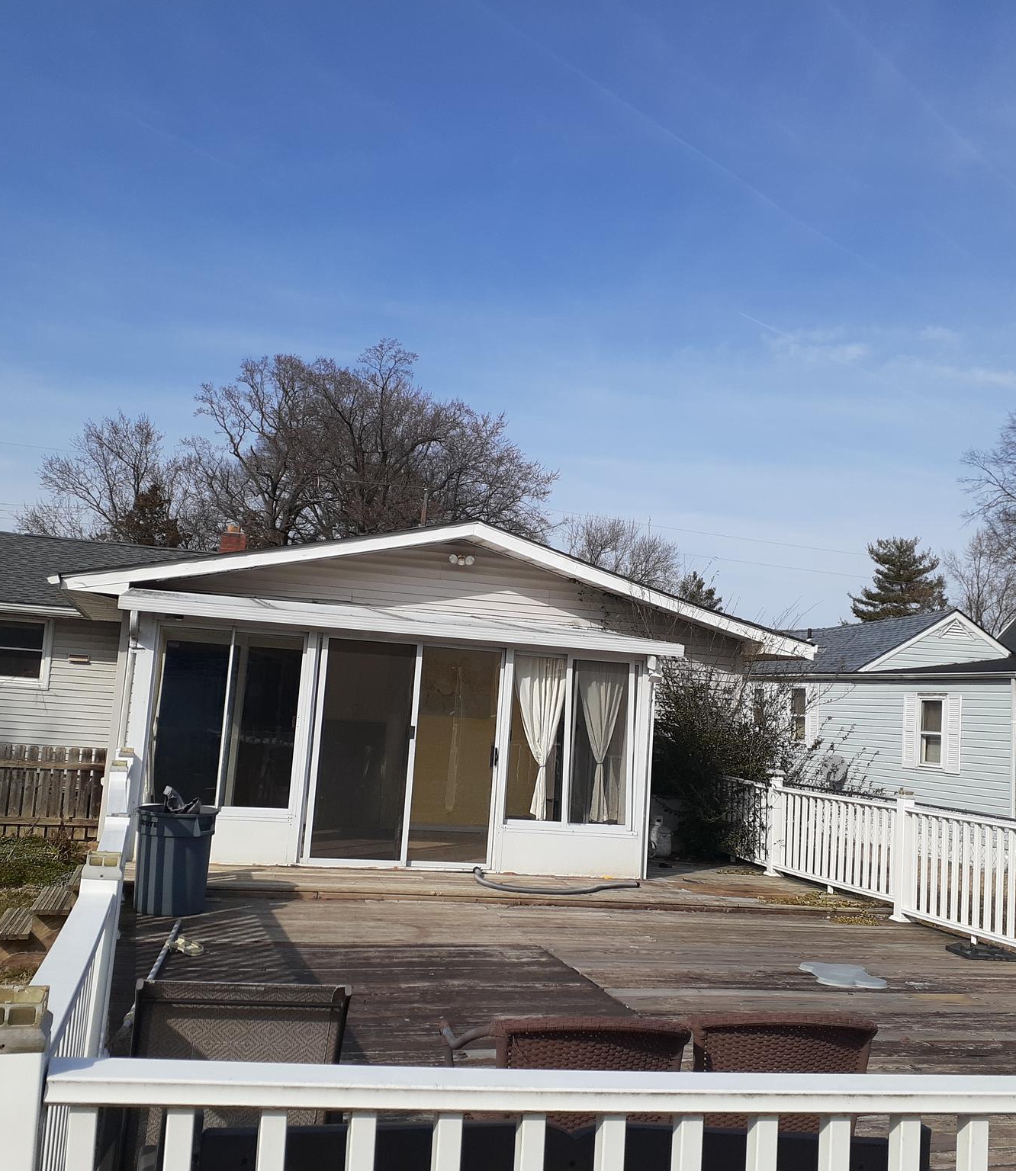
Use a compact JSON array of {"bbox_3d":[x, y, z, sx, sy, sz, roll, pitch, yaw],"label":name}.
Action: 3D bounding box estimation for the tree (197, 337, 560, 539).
[{"bbox_3d":[-6.457,-2.229,54.542,17.000,17.829,15.500,5,-6,-12],"label":"tree"}]

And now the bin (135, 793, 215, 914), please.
[{"bbox_3d":[-2.354,1.904,8.582,0.580,0.750,0.570,5,-6,-12],"label":"bin"}]

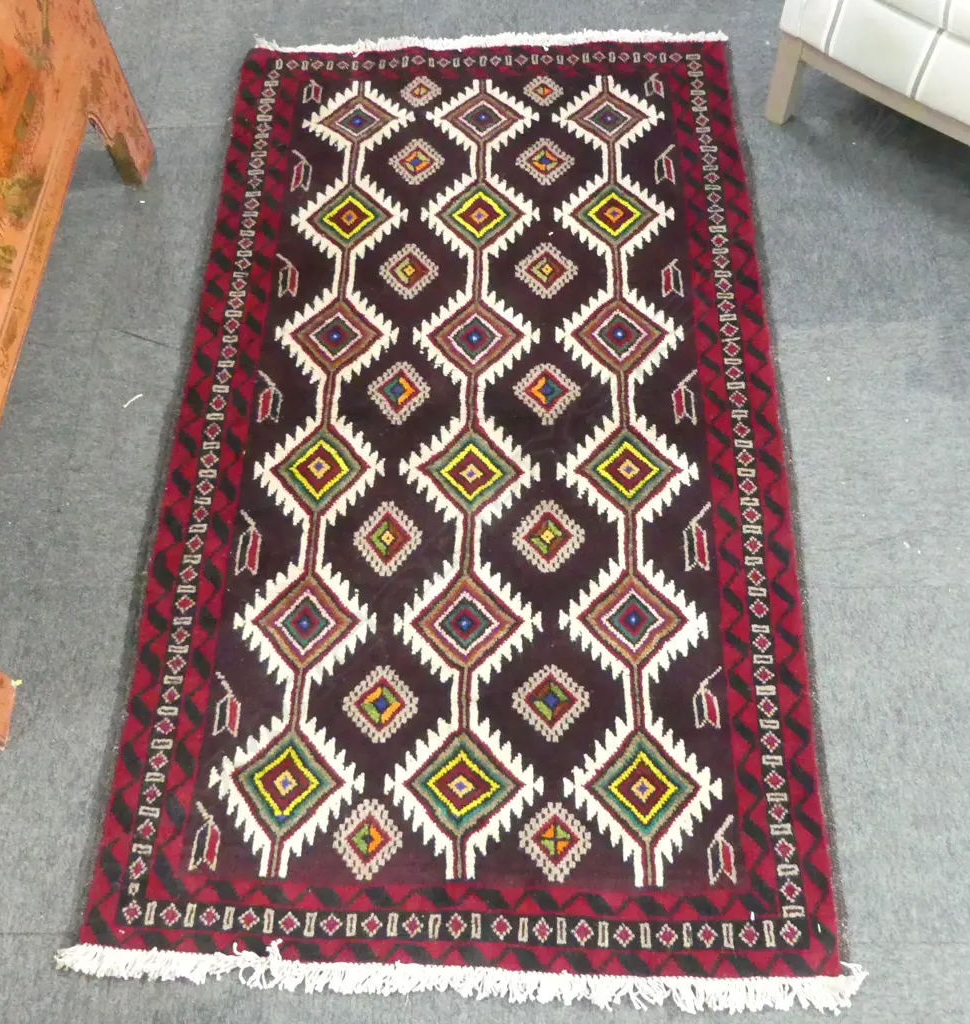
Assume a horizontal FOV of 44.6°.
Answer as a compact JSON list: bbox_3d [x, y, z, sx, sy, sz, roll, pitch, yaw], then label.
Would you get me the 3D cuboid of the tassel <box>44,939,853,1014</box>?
[{"bbox_3d":[-0.038,0.581,1.482,1.020,0.020,0.069,1,60,2],"label":"tassel"}]

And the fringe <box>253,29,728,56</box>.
[{"bbox_3d":[0.011,-0.948,2.384,0.955,0.018,0.060,-1,59,1],"label":"fringe"}]

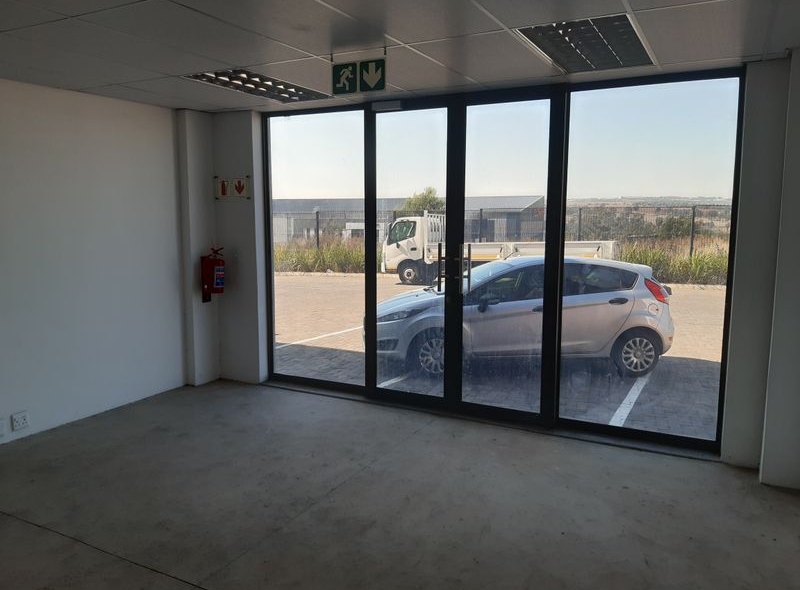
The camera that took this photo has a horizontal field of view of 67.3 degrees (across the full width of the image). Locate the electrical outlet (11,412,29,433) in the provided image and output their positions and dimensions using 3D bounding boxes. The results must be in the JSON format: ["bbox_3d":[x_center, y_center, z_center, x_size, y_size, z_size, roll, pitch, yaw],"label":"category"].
[{"bbox_3d":[-2.814,0.940,4.474,0.018,0.120,0.122,4,9,27],"label":"electrical outlet"}]

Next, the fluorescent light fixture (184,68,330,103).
[{"bbox_3d":[-1.026,-1.617,4.577,0.594,0.090,1.195,4,9,27],"label":"fluorescent light fixture"}]

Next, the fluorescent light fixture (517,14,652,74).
[{"bbox_3d":[1.098,-1.464,3.471,0.594,0.090,1.195,4,9,27],"label":"fluorescent light fixture"}]

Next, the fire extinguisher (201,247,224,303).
[{"bbox_3d":[-1.790,-0.189,5.774,0.175,0.515,0.165,4,9,27],"label":"fire extinguisher"}]

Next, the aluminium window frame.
[{"bbox_3d":[0.466,-0.315,4.876,3.920,2.570,0.100,4,9,27],"label":"aluminium window frame"}]

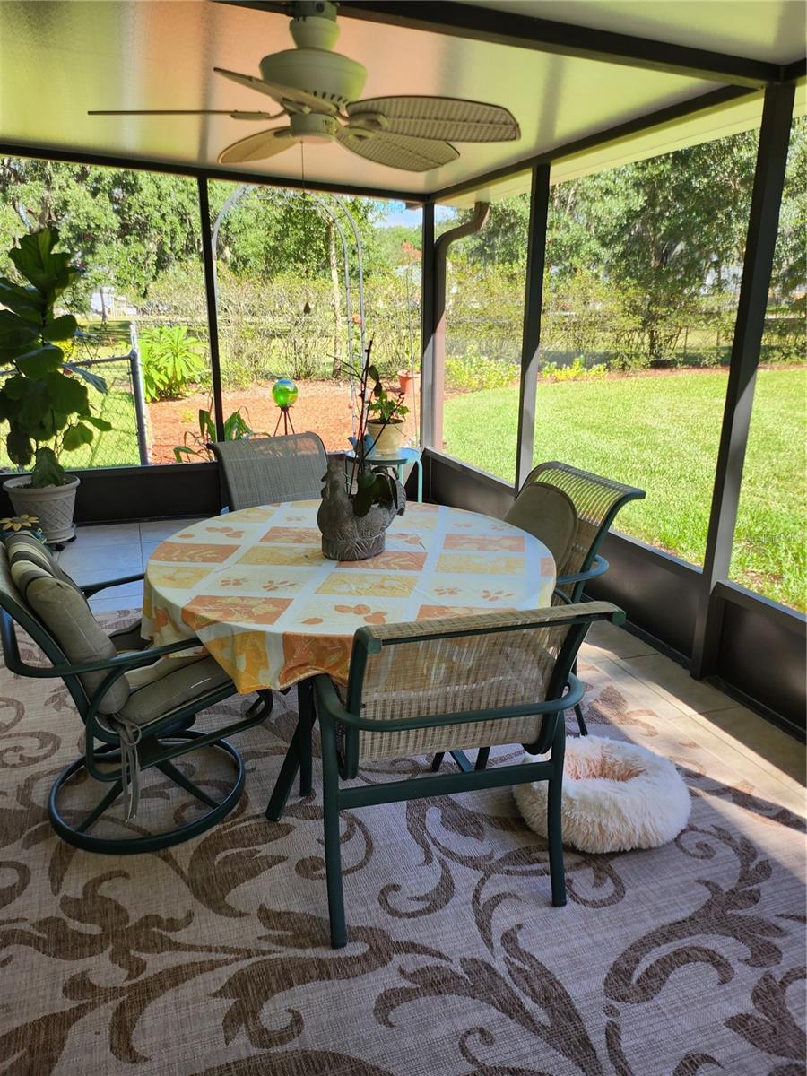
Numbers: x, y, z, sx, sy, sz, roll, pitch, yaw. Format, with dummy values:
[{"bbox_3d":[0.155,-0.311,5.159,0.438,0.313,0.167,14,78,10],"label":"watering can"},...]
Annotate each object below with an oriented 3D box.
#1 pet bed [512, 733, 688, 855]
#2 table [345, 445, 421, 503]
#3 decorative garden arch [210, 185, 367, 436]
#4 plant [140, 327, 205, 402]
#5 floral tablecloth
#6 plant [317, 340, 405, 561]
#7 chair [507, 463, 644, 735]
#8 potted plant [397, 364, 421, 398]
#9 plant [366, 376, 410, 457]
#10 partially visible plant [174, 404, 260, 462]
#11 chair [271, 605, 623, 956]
[{"bbox_3d":[0.586,0.716,2.218,0.540,0.190,0.540,0,16,0],"label":"pet bed"},{"bbox_3d":[-0.138,-0.341,5.295,0.540,0.500,0.540,0,16,0],"label":"table"},{"bbox_3d":[-0.971,-1.619,6.351,1.180,2.560,0.470,-4,17,-14],"label":"decorative garden arch"},{"bbox_3d":[-4.552,-3.400,14.528,1.400,1.420,1.350,0,16,0],"label":"plant"},{"bbox_3d":[-0.161,0.380,2.401,1.270,0.730,1.270,0,16,0],"label":"floral tablecloth"},{"bbox_3d":[-0.129,-0.266,2.203,0.270,0.620,0.210,-1,16,-4],"label":"plant"},{"bbox_3d":[0.347,0.211,2.717,0.820,0.880,0.640,-6,17,-19],"label":"chair"},{"bbox_3d":[0.197,-3.117,14.923,0.580,0.660,0.580,0,16,0],"label":"potted plant"},{"bbox_3d":[-0.117,-0.828,5.143,0.300,0.520,0.300,0,16,0],"label":"plant"},{"bbox_3d":[-1.433,-0.600,5.814,0.680,0.880,0.650,0,16,0],"label":"partially visible plant"},{"bbox_3d":[0.080,0.465,1.878,0.640,0.870,0.830,-4,17,-13],"label":"chair"}]

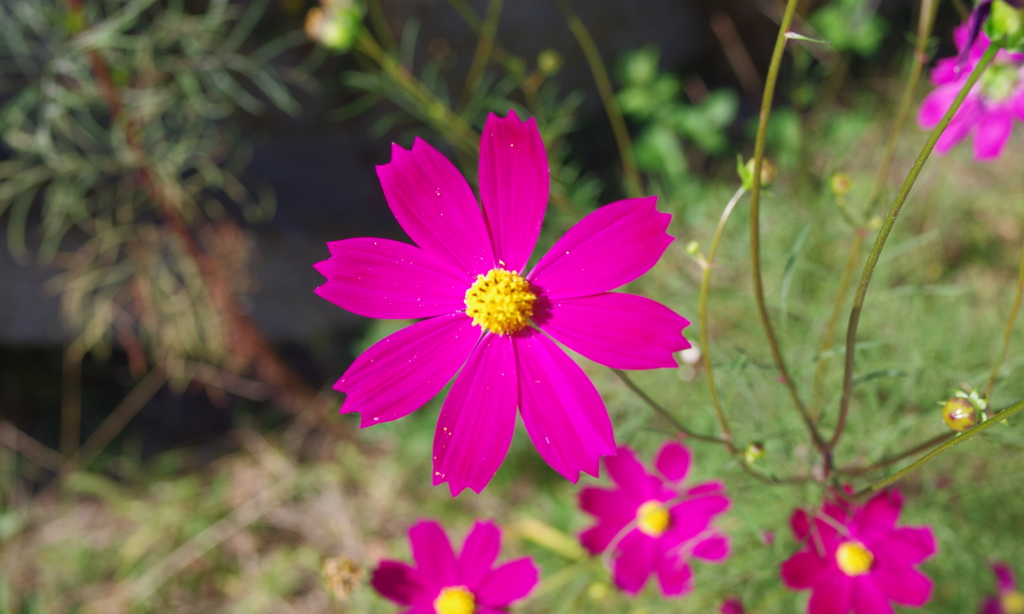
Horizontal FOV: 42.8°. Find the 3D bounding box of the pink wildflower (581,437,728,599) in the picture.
[{"bbox_3d":[0.062,0.092,0.570,0.065,0.019,0.066,5,74,8],"label":"pink wildflower"}]

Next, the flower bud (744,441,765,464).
[{"bbox_3d":[0.070,0.042,0.375,0.006,0.006,0.006,13,27,0],"label":"flower bud"}]

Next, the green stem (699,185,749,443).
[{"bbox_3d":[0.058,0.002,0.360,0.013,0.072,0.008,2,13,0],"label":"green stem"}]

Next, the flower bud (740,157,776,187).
[{"bbox_3d":[0.066,-0.036,0.352,0.009,0.009,0.009,43,27,0],"label":"flower bud"}]

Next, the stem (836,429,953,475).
[{"bbox_3d":[0.111,0.042,0.380,0.004,0.043,0.004,3,69,-40],"label":"stem"}]

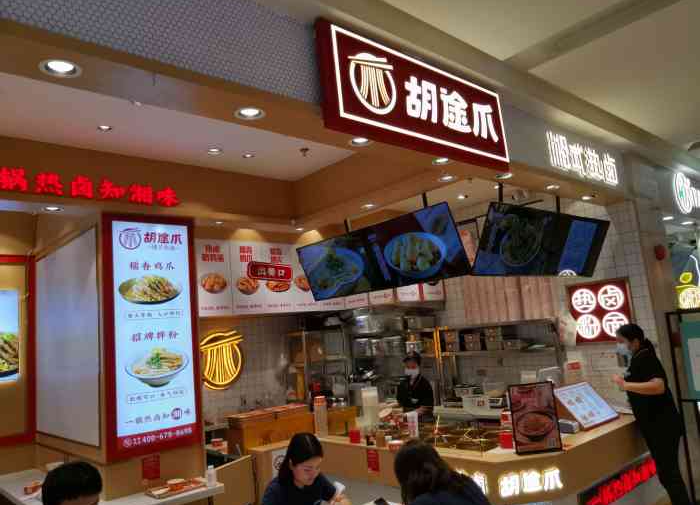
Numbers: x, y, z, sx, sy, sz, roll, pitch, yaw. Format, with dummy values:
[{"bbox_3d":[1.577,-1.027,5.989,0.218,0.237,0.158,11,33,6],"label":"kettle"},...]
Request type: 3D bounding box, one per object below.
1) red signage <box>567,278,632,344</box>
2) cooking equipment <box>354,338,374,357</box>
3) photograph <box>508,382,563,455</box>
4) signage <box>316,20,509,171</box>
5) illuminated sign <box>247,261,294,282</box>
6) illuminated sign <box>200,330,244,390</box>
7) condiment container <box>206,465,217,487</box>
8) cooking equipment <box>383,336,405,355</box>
[{"bbox_3d":[2.454,0.591,5.313,0.080,0.590,0.580,3,-11,-43],"label":"red signage"},{"bbox_3d":[0.184,1.294,7.439,0.280,0.240,0.280,3,-11,-43],"label":"cooking equipment"},{"bbox_3d":[1.265,1.137,3.771,0.320,0.470,0.025,-4,-16,-7],"label":"photograph"},{"bbox_3d":[0.413,-0.799,3.003,1.440,0.460,0.120,3,-11,-43],"label":"signage"},{"bbox_3d":[-0.729,0.174,5.010,0.460,0.150,0.060,3,-11,-43],"label":"illuminated sign"},{"bbox_3d":[-1.658,1.374,7.043,0.660,0.720,0.060,3,-11,-43],"label":"illuminated sign"},{"bbox_3d":[-0.933,1.487,3.654,0.058,0.143,0.058,3,-11,-43],"label":"condiment container"},{"bbox_3d":[0.561,1.199,7.040,0.270,0.235,0.270,3,-11,-43],"label":"cooking equipment"}]

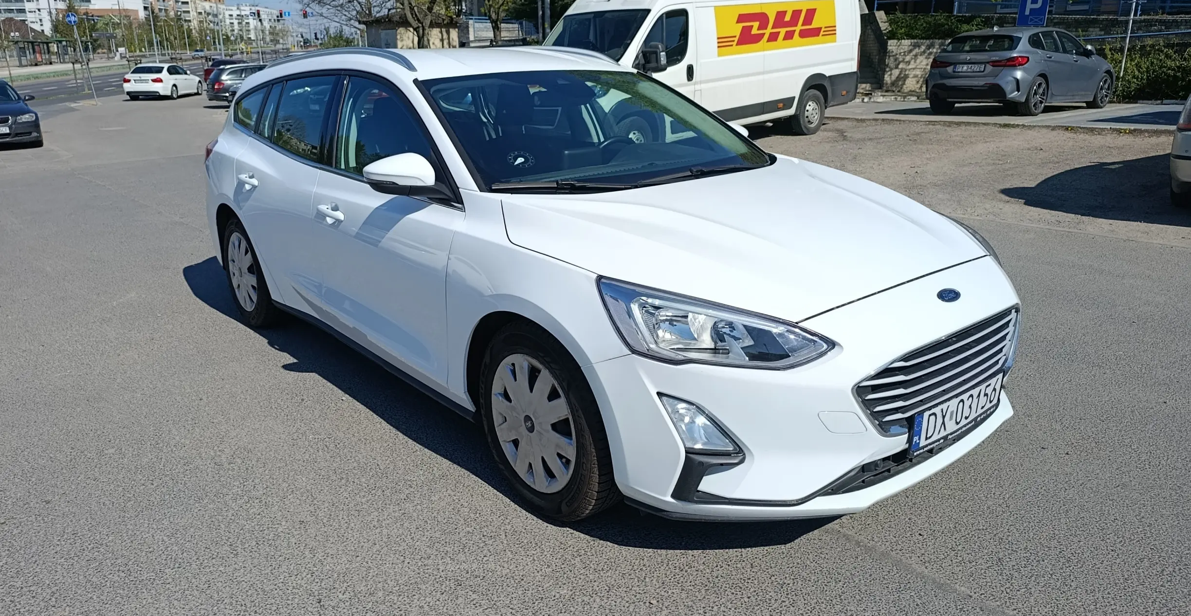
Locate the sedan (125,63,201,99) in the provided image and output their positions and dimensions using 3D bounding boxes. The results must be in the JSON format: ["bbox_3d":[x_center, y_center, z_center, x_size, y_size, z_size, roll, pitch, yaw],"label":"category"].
[{"bbox_3d":[-19.200,-10.080,35.300,1.820,1.430,4.530,-2,18,-4],"label":"sedan"}]

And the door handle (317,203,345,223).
[{"bbox_3d":[-1.053,-0.384,3.160,0.058,0.060,0.230,-15,21,-38],"label":"door handle"}]

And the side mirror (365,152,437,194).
[{"bbox_3d":[-0.651,-0.453,2.671,0.245,0.160,0.185,-15,21,-38],"label":"side mirror"}]

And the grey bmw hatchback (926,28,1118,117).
[{"bbox_3d":[7.776,-4.295,14.293,4.320,1.430,1.820,-14,21,-36],"label":"grey bmw hatchback"}]

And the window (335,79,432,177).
[{"bbox_3d":[-0.820,-0.694,3.041,0.060,0.430,1.000,18,-1,-43],"label":"window"}]

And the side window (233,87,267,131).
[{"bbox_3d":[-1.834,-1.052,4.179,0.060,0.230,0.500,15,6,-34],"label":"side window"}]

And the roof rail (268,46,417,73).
[{"bbox_3d":[-1.277,-1.168,3.754,0.080,0.120,1.800,-15,21,-38],"label":"roof rail"}]

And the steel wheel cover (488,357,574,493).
[{"bbox_3d":[-0.184,0.348,2.391,0.060,0.435,0.435,-14,21,-38],"label":"steel wheel cover"}]

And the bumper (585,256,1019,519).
[{"bbox_3d":[0.839,0.157,2.460,1.790,0.580,0.620,-14,21,-38],"label":"bumper"}]

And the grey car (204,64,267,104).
[{"bbox_3d":[-12.700,-8.670,30.950,1.780,1.470,4.600,16,24,42],"label":"grey car"}]

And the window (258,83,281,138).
[{"bbox_3d":[-1.653,-1.009,4.030,0.050,0.290,0.290,18,-1,-43],"label":"window"}]

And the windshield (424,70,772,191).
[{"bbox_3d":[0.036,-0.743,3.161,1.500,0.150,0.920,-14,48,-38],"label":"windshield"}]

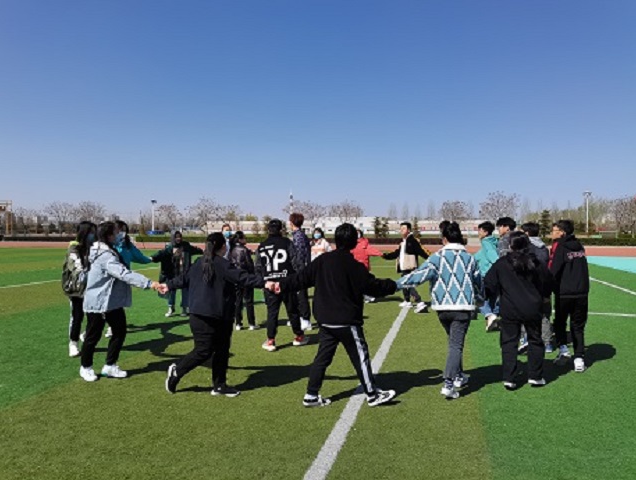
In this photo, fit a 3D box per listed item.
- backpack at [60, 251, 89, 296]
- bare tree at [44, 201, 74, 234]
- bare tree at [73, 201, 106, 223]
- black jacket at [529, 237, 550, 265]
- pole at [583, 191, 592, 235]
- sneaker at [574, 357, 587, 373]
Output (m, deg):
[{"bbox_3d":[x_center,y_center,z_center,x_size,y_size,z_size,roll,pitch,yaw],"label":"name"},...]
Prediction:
[{"bbox_3d":[-3.191,0.432,6.300,0.220,0.520,0.330,-1,2,-41],"label":"backpack"},{"bbox_3d":[-46.239,-3.685,85.929,4.900,6.700,4.900,0,1,0],"label":"bare tree"},{"bbox_3d":[-39.454,-3.971,83.000,5.871,5.698,5.577,0,2,0],"label":"bare tree"},{"bbox_3d":[2.833,0.297,6.350,0.480,0.680,0.340,-1,2,-43],"label":"black jacket"},{"bbox_3d":[66.169,-6.340,117.881,1.800,11.200,1.800,0,1,0],"label":"pole"},{"bbox_3d":[3.042,1.434,5.599,0.110,0.130,0.280,1,1,26],"label":"sneaker"}]

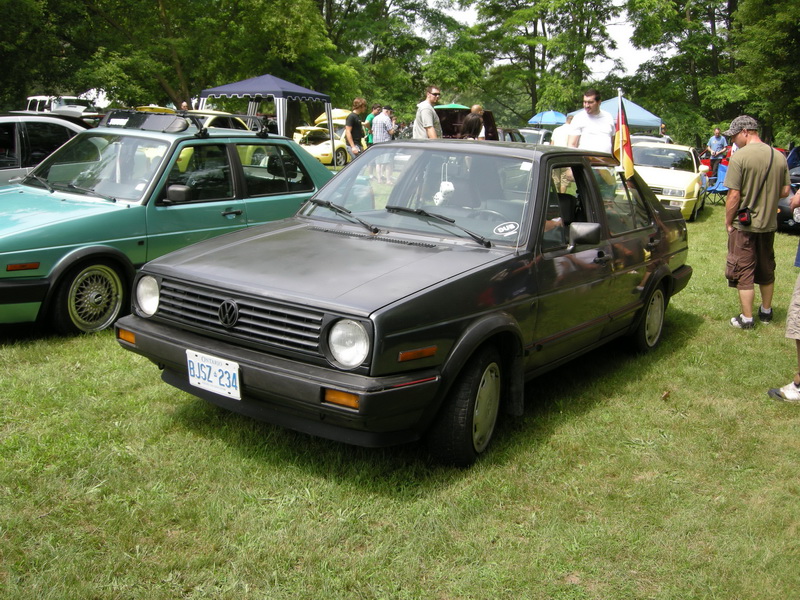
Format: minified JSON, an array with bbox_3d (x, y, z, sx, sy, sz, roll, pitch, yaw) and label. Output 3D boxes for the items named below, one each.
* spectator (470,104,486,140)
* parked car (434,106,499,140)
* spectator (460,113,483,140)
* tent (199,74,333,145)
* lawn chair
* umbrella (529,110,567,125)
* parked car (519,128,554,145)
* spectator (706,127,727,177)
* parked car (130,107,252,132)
[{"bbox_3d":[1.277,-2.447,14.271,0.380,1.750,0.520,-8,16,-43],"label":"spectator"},{"bbox_3d":[1.449,-2.964,17.354,1.680,1.560,4.000,4,12,10],"label":"parked car"},{"bbox_3d":[1.012,-1.903,12.158,0.460,1.620,0.360,6,12,19],"label":"spectator"},{"bbox_3d":[-3.608,-4.883,22.742,2.850,2.480,2.850,7,12,22],"label":"tent"},{"bbox_3d":[7.053,-2.561,18.388,0.620,0.900,0.820,-8,15,-41],"label":"lawn chair"},{"bbox_3d":[6.464,-7.073,36.224,1.900,2.300,1.900,2,11,0],"label":"umbrella"},{"bbox_3d":[5.316,-5.970,32.749,1.760,1.530,4.400,8,13,27],"label":"parked car"},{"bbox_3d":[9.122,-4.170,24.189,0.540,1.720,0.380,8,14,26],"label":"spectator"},{"bbox_3d":[-4.495,-3.544,18.949,1.740,1.530,4.100,7,12,20],"label":"parked car"}]

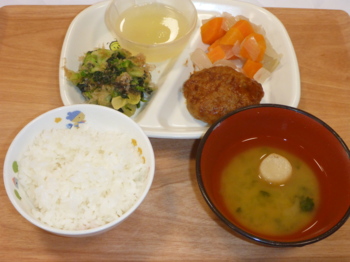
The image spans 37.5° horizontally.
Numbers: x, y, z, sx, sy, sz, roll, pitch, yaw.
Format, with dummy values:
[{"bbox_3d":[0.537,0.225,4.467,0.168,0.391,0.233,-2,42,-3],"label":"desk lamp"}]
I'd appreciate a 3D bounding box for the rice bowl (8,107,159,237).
[{"bbox_3d":[-0.072,0.039,0.410,0.111,0.052,0.111,1,57,-2],"label":"rice bowl"}]

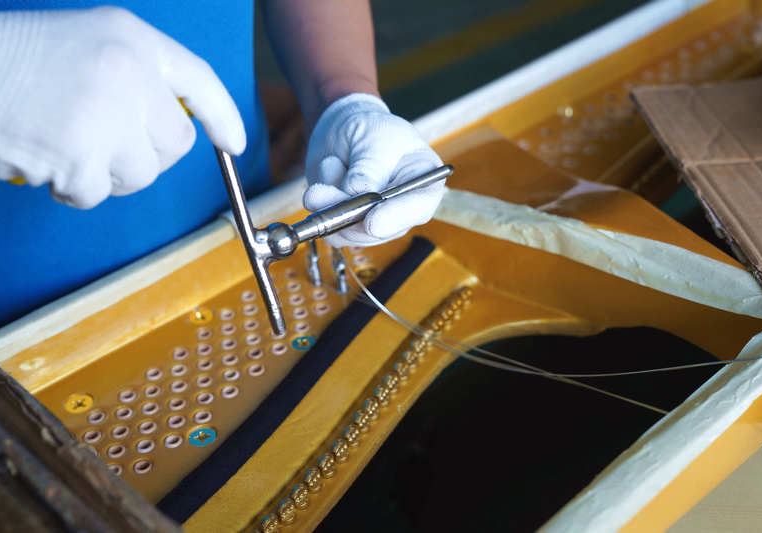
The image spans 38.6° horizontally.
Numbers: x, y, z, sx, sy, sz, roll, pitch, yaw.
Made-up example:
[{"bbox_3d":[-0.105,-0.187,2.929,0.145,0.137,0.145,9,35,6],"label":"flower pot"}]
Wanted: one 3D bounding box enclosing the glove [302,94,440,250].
[{"bbox_3d":[-0.005,-0.068,0.780,0.102,0.090,0.118,-7,37,-10],"label":"glove"}]

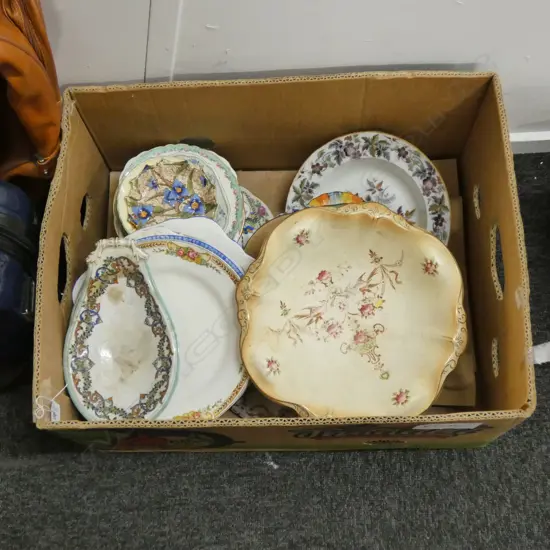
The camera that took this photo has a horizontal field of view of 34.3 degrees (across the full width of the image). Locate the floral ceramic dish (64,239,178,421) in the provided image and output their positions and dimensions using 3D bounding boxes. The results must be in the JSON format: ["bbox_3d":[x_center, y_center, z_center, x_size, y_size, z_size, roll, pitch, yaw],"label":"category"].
[{"bbox_3d":[-0.179,0.072,1.055,0.132,0.055,0.221,-2,79,-3],"label":"floral ceramic dish"}]

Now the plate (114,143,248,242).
[{"bbox_3d":[-0.130,-0.092,1.210,0.178,0.040,0.178,-1,72,2],"label":"plate"}]

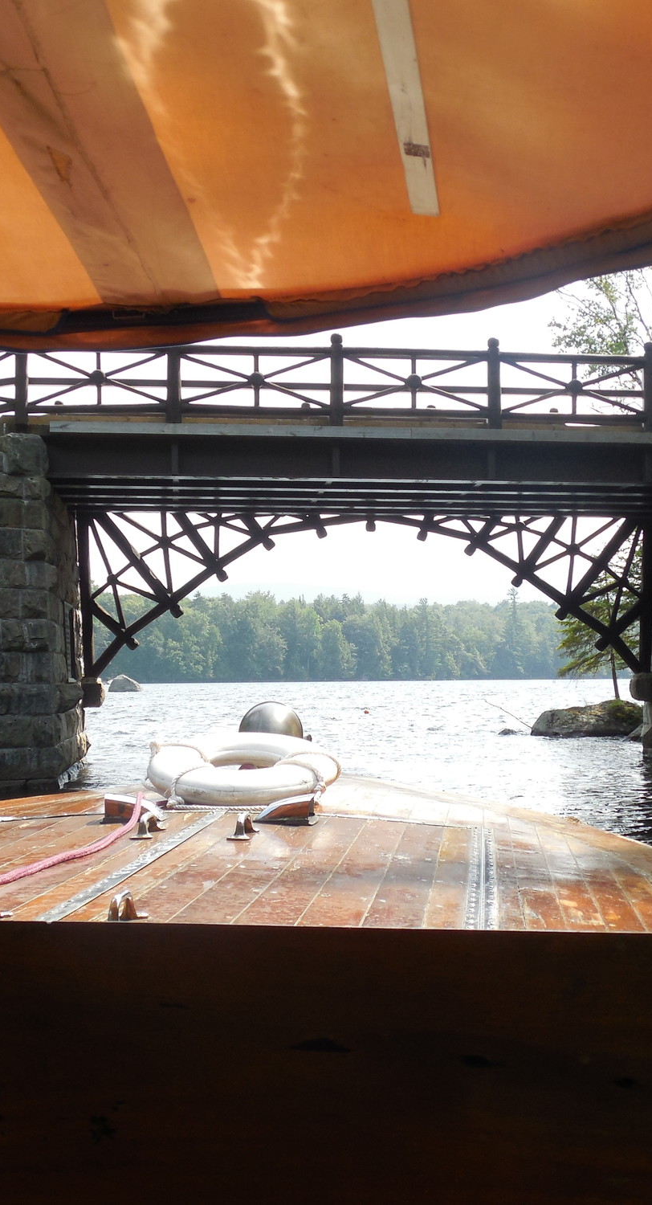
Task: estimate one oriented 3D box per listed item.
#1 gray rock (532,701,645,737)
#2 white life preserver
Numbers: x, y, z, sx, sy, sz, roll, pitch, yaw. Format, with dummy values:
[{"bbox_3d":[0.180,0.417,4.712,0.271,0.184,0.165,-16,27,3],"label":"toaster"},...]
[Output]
[{"bbox_3d":[5.636,2.408,30.151,2.500,0.750,2.000,0,-3,0],"label":"gray rock"},{"bbox_3d":[-0.257,0.520,4.500,0.600,0.120,0.600,0,6,0],"label":"white life preserver"}]

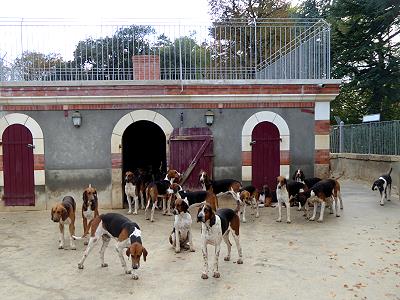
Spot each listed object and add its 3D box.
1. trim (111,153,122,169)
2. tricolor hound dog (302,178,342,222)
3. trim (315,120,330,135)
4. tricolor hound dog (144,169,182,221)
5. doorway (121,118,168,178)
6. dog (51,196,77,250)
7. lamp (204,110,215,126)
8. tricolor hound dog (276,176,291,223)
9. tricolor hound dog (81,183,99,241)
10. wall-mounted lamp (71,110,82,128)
[{"bbox_3d":[-1.717,0.232,7.705,0.225,0.325,0.120,-1,2,-3],"label":"trim"},{"bbox_3d":[2.219,0.880,6.632,0.980,0.720,0.280,-3,4,-42],"label":"tricolor hound dog"},{"bbox_3d":[2.603,-0.482,7.942,0.337,0.289,0.150,-1,3,-3],"label":"trim"},{"bbox_3d":[-0.725,0.841,6.935,0.290,0.840,0.880,1,3,33],"label":"tricolor hound dog"},{"bbox_3d":[-1.163,0.301,7.859,0.920,1.843,0.250,-1,3,-3],"label":"doorway"},{"bbox_3d":[-1.906,1.012,5.186,0.330,0.650,0.880,-1,3,-14],"label":"dog"},{"bbox_3d":[0.206,-0.648,7.585,0.203,0.326,0.230,-1,2,-3],"label":"lamp"},{"bbox_3d":[1.638,0.846,6.663,0.270,0.800,0.850,1,3,37],"label":"tricolor hound dog"},{"bbox_3d":[-1.640,0.930,5.503,0.290,0.780,0.820,-1,3,-14],"label":"tricolor hound dog"},{"bbox_3d":[-2.457,-0.608,7.495,0.193,0.339,0.220,-1,3,-3],"label":"wall-mounted lamp"}]

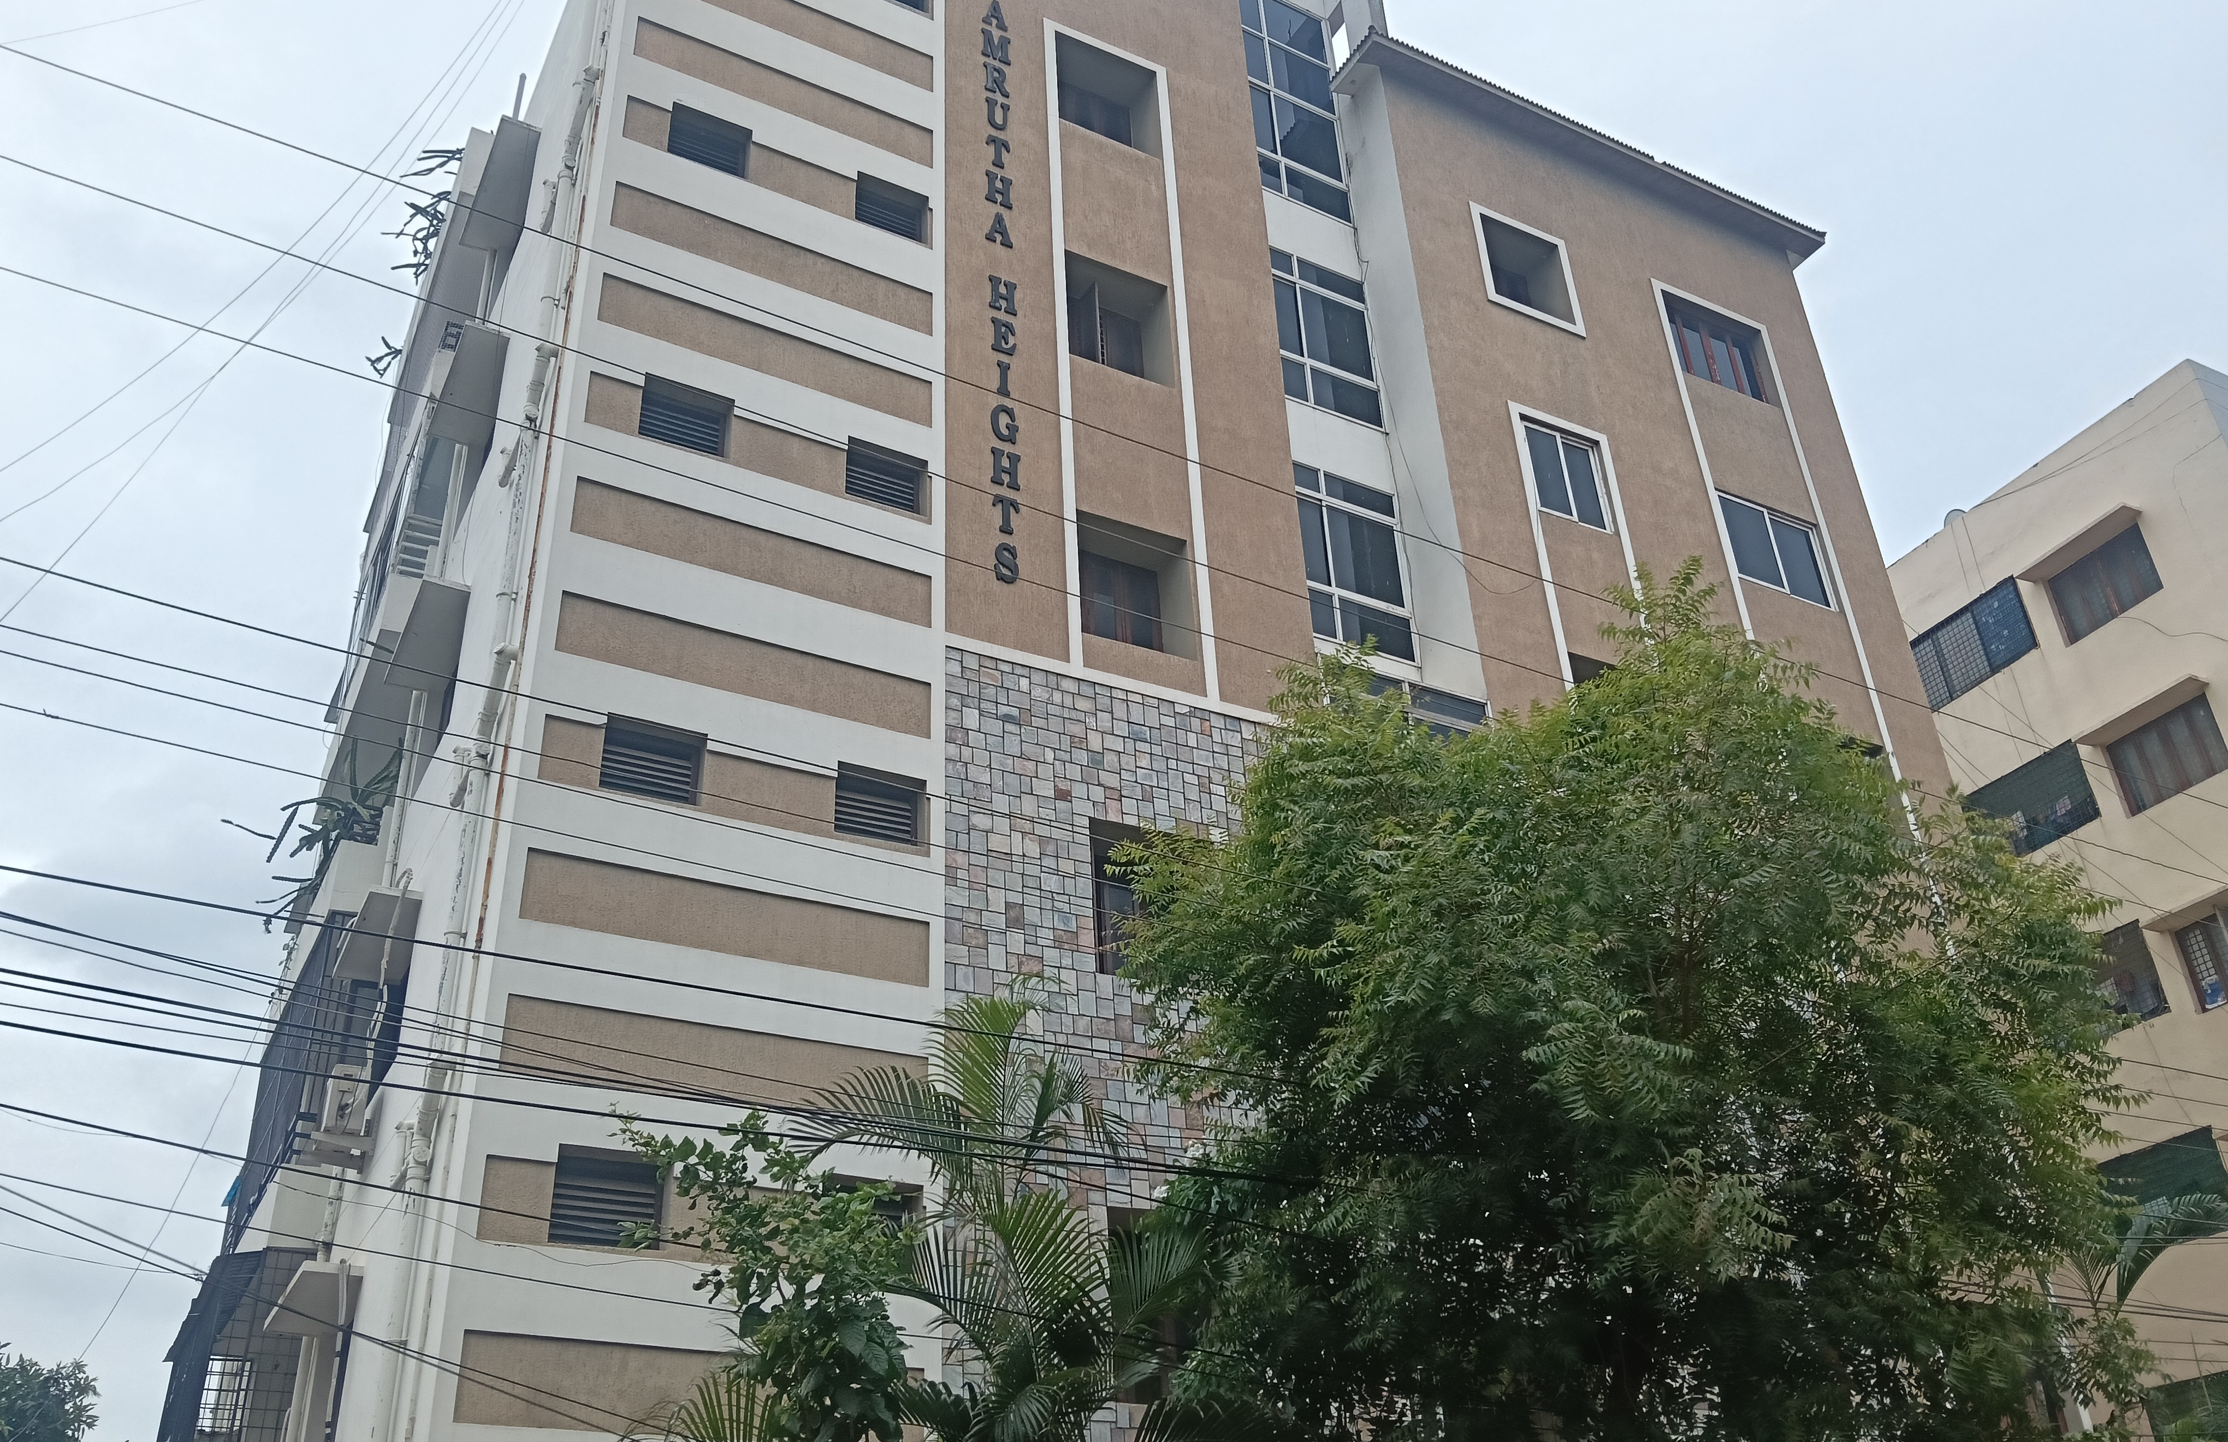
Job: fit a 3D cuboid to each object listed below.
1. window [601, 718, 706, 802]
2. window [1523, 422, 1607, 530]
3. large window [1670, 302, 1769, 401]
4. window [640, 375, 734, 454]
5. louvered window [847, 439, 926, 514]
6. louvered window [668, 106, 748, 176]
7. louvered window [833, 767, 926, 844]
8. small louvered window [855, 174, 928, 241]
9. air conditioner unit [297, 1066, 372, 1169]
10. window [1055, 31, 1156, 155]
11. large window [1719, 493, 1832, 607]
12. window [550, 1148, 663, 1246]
[{"bbox_3d":[-3.339,0.333,12.542,0.735,0.610,0.180,14,-33,-27],"label":"window"},{"bbox_3d":[4.832,-2.550,18.703,1.071,1.222,0.150,13,-33,-26],"label":"window"},{"bbox_3d":[7.466,-4.524,21.601,1.716,1.279,0.200,13,-33,-26],"label":"large window"},{"bbox_3d":[-3.479,-2.394,14.083,0.735,0.610,0.180,14,-33,-27],"label":"window"},{"bbox_3d":[-1.858,-1.889,13.970,0.686,0.556,0.200,13,-33,-26],"label":"louvered window"},{"bbox_3d":[-3.643,-5.118,15.607,0.735,0.610,0.180,14,-33,-27],"label":"louvered window"},{"bbox_3d":[-1.822,0.699,13.329,0.735,0.610,0.180,14,-33,-27],"label":"louvered window"},{"bbox_3d":[-2.002,-4.452,15.418,0.659,0.605,0.200,13,-33,-26],"label":"small louvered window"},{"bbox_3d":[-6.316,3.234,14.228,0.310,0.570,0.820,14,-33,-27],"label":"air conditioner unit"},{"bbox_3d":[-0.131,-6.267,17.793,1.178,1.300,0.350,13,-33,-26],"label":"window"},{"bbox_3d":[7.586,-1.904,20.050,1.628,1.217,0.140,13,-33,-26],"label":"large window"},{"bbox_3d":[-3.197,3.055,11.005,0.735,0.610,0.180,14,-33,-27],"label":"window"}]

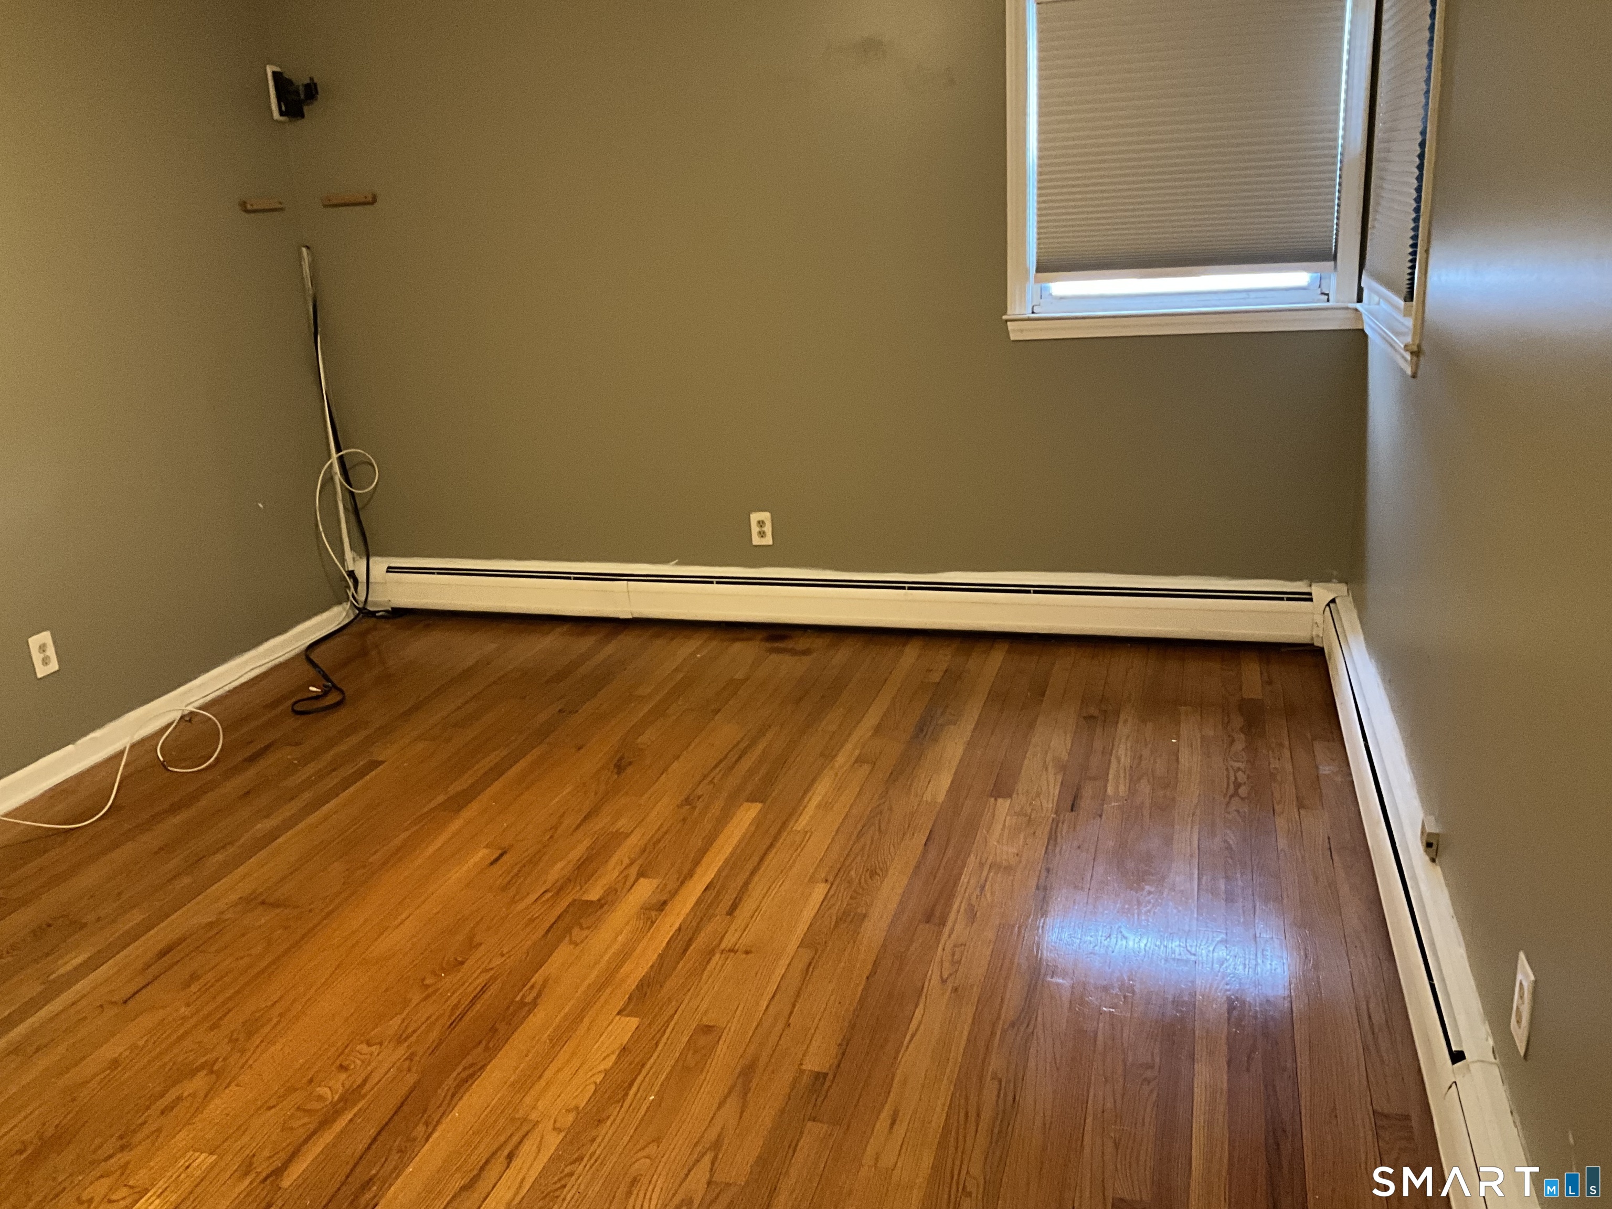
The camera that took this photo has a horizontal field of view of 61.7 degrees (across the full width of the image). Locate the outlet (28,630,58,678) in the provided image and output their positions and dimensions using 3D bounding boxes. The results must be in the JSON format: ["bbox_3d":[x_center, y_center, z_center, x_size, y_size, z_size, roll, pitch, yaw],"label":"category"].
[{"bbox_3d":[-2.134,0.141,3.784,0.008,0.116,0.071,2,18,16],"label":"outlet"}]

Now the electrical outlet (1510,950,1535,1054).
[{"bbox_3d":[0.965,0.538,1.818,0.008,0.116,0.071,2,18,16],"label":"electrical outlet"}]

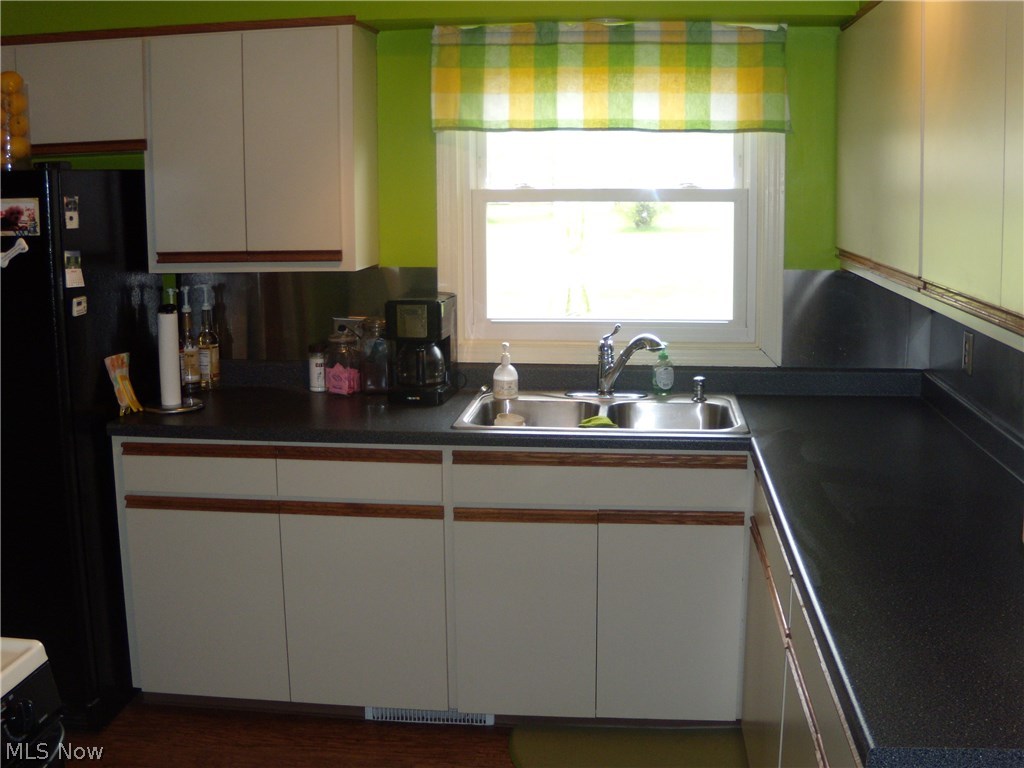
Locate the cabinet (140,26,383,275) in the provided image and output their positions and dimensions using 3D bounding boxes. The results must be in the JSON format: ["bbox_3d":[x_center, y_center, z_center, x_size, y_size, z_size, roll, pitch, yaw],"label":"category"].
[{"bbox_3d":[-0.790,-0.740,3.420,0.667,0.739,0.291,1,11,7],"label":"cabinet"}]

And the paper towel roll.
[{"bbox_3d":[-1.071,-0.082,3.338,0.075,0.303,0.075,0,11,0],"label":"paper towel roll"}]

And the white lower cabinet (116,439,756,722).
[{"bbox_3d":[-0.225,0.541,3.430,1.877,0.861,0.608,1,11,7],"label":"white lower cabinet"}]

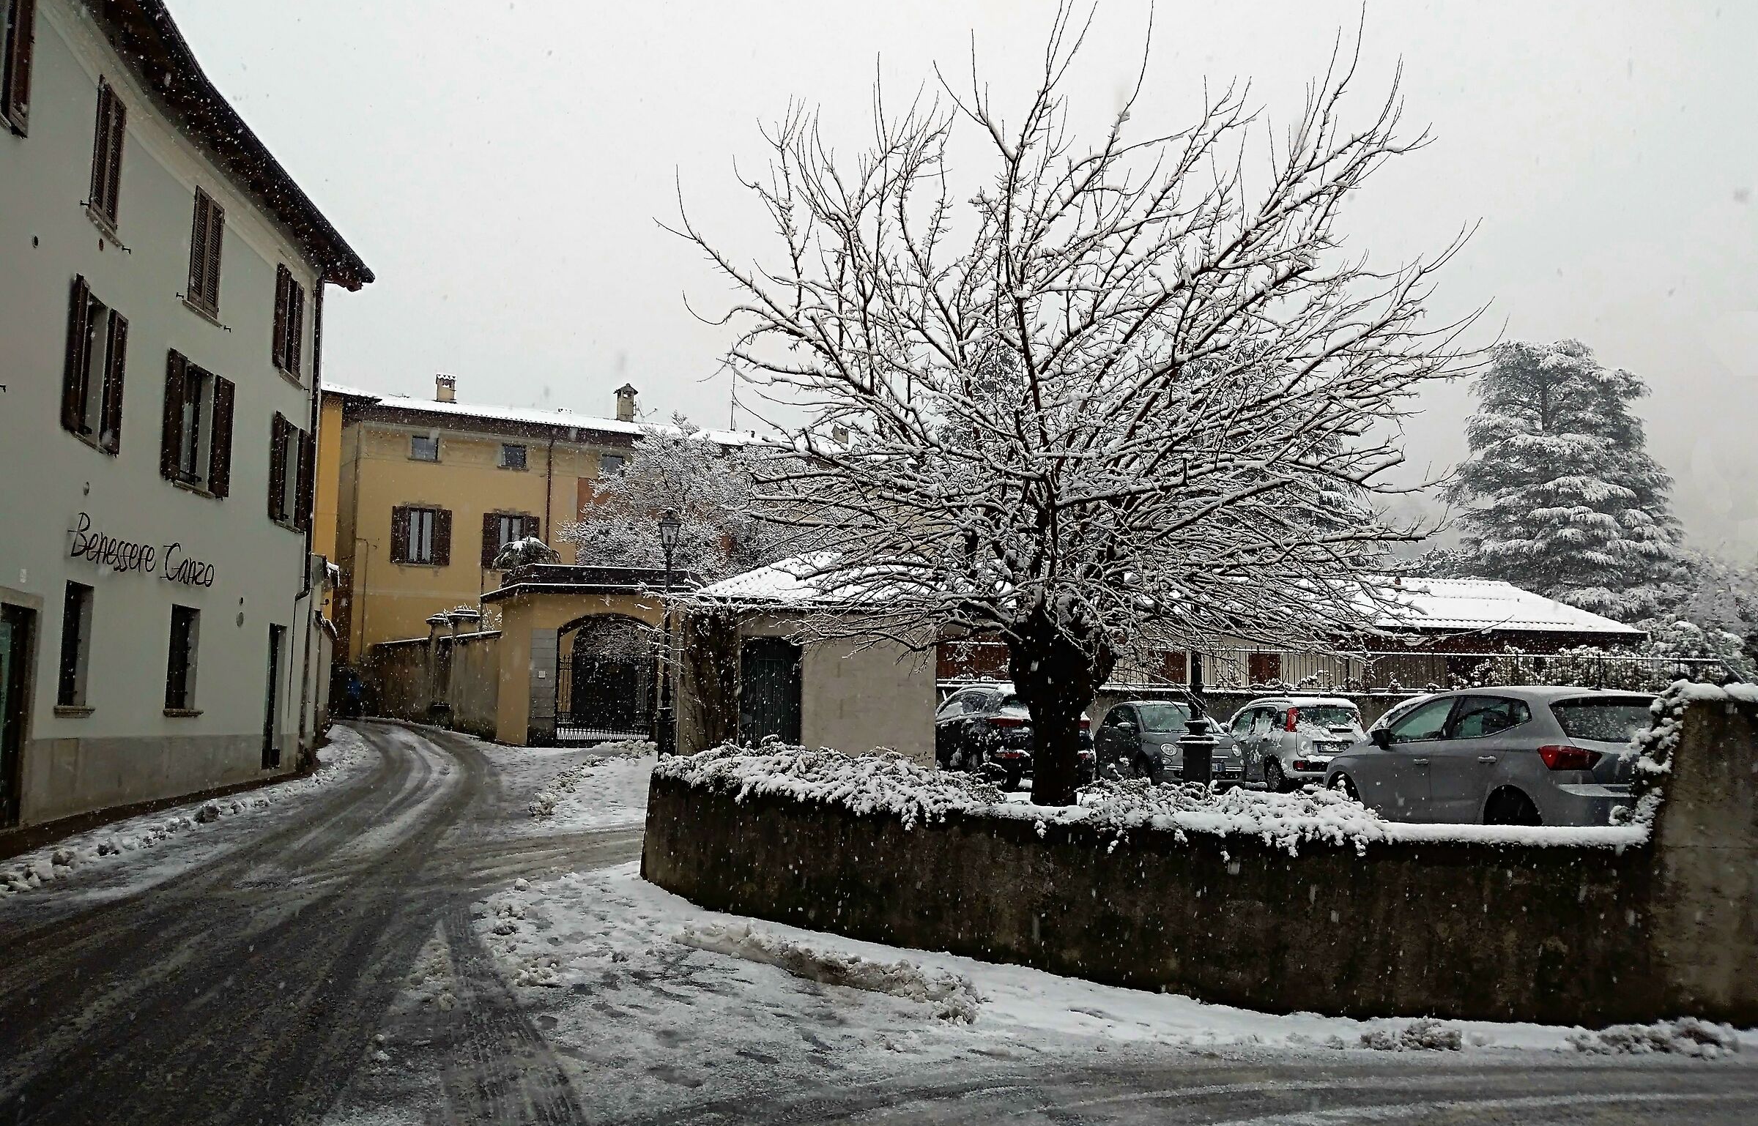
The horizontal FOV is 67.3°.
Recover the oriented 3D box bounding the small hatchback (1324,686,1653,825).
[{"bbox_3d":[5.576,1.872,11.750,1.780,1.450,4.060,2,-6,-11],"label":"small hatchback"}]

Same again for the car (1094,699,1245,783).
[{"bbox_3d":[4.987,3.159,23.000,1.630,1.500,3.570,2,-6,-11],"label":"car"}]

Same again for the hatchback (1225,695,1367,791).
[{"bbox_3d":[7.303,3.212,23.600,1.650,1.570,3.670,2,-6,-9],"label":"hatchback"}]

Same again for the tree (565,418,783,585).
[{"bbox_3d":[-5.200,0.352,33.155,5.800,8.054,5.600,2,-6,-9],"label":"tree"}]

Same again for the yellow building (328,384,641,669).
[{"bbox_3d":[-11.607,0.154,41.406,10.500,10.100,8.000,5,-7,-32],"label":"yellow building"}]

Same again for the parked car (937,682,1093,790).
[{"bbox_3d":[1.969,2.973,22.500,1.810,1.600,4.250,2,-7,-15],"label":"parked car"}]

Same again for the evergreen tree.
[{"bbox_3d":[28.933,-1.103,55.496,10.300,17.100,10.300,-2,-7,27],"label":"evergreen tree"}]

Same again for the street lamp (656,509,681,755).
[{"bbox_3d":[-3.850,1.346,24.193,0.450,4.700,0.450,1,-6,0],"label":"street lamp"}]

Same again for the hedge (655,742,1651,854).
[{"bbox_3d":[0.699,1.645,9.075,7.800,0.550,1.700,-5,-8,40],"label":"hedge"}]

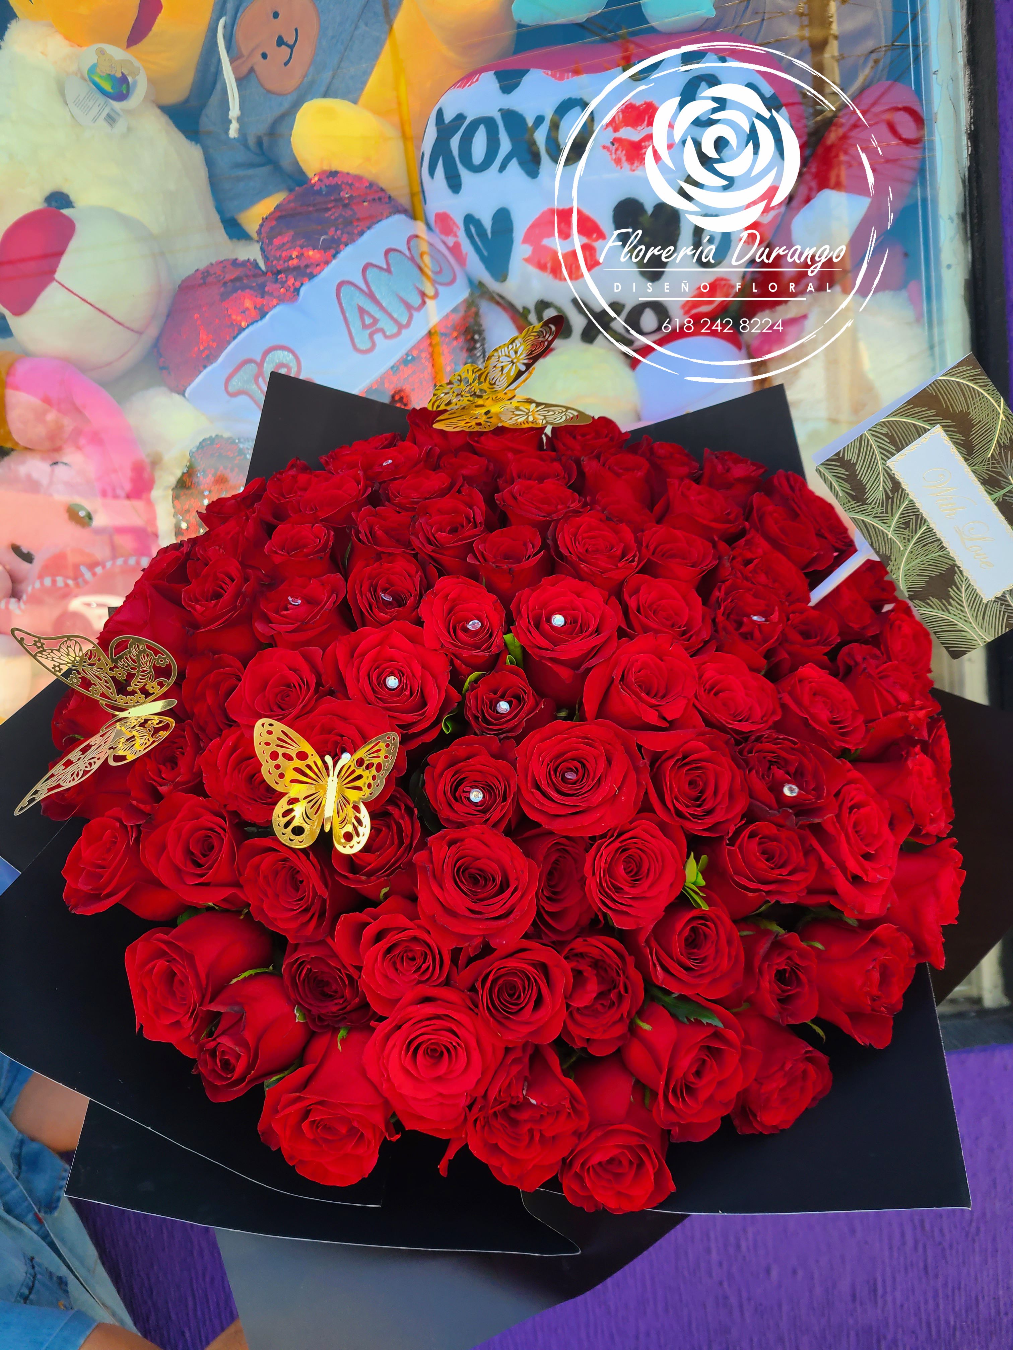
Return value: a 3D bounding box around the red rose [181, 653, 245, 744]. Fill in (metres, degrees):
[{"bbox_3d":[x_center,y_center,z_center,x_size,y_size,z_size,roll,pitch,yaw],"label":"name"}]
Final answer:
[{"bbox_3d":[-0.176,0.017,0.632,0.055,0.055,0.047,-2,-22,22],"label":"red rose"}]

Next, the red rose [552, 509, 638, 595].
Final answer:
[{"bbox_3d":[0.059,-0.075,0.690,0.059,0.053,0.059,0,54,0],"label":"red rose"}]

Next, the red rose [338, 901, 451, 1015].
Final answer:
[{"bbox_3d":[-0.066,0.158,0.572,0.062,0.062,0.053,-9,2,-17],"label":"red rose"}]

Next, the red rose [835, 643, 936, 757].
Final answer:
[{"bbox_3d":[0.259,0.021,0.696,0.060,0.060,0.054,-15,-25,-34],"label":"red rose"}]

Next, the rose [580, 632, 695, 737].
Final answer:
[{"bbox_3d":[0.080,0.010,0.629,0.062,0.062,0.054,-11,-30,-19],"label":"rose"}]

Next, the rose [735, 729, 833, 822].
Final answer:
[{"bbox_3d":[0.159,0.061,0.583,0.056,0.056,0.047,-10,-21,-12],"label":"rose"}]

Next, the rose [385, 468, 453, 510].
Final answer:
[{"bbox_3d":[-0.058,-0.112,0.685,0.049,0.047,0.049,-5,36,-4],"label":"rose"}]

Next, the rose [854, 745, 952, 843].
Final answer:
[{"bbox_3d":[0.228,0.070,0.590,0.055,0.055,0.054,5,-9,-39],"label":"rose"}]

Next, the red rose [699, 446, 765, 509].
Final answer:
[{"bbox_3d":[0.184,-0.160,0.831,0.056,0.052,0.056,-13,50,-25],"label":"red rose"}]

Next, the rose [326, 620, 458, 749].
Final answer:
[{"bbox_3d":[-0.066,0.011,0.611,0.070,0.070,0.054,-6,-29,6],"label":"rose"}]

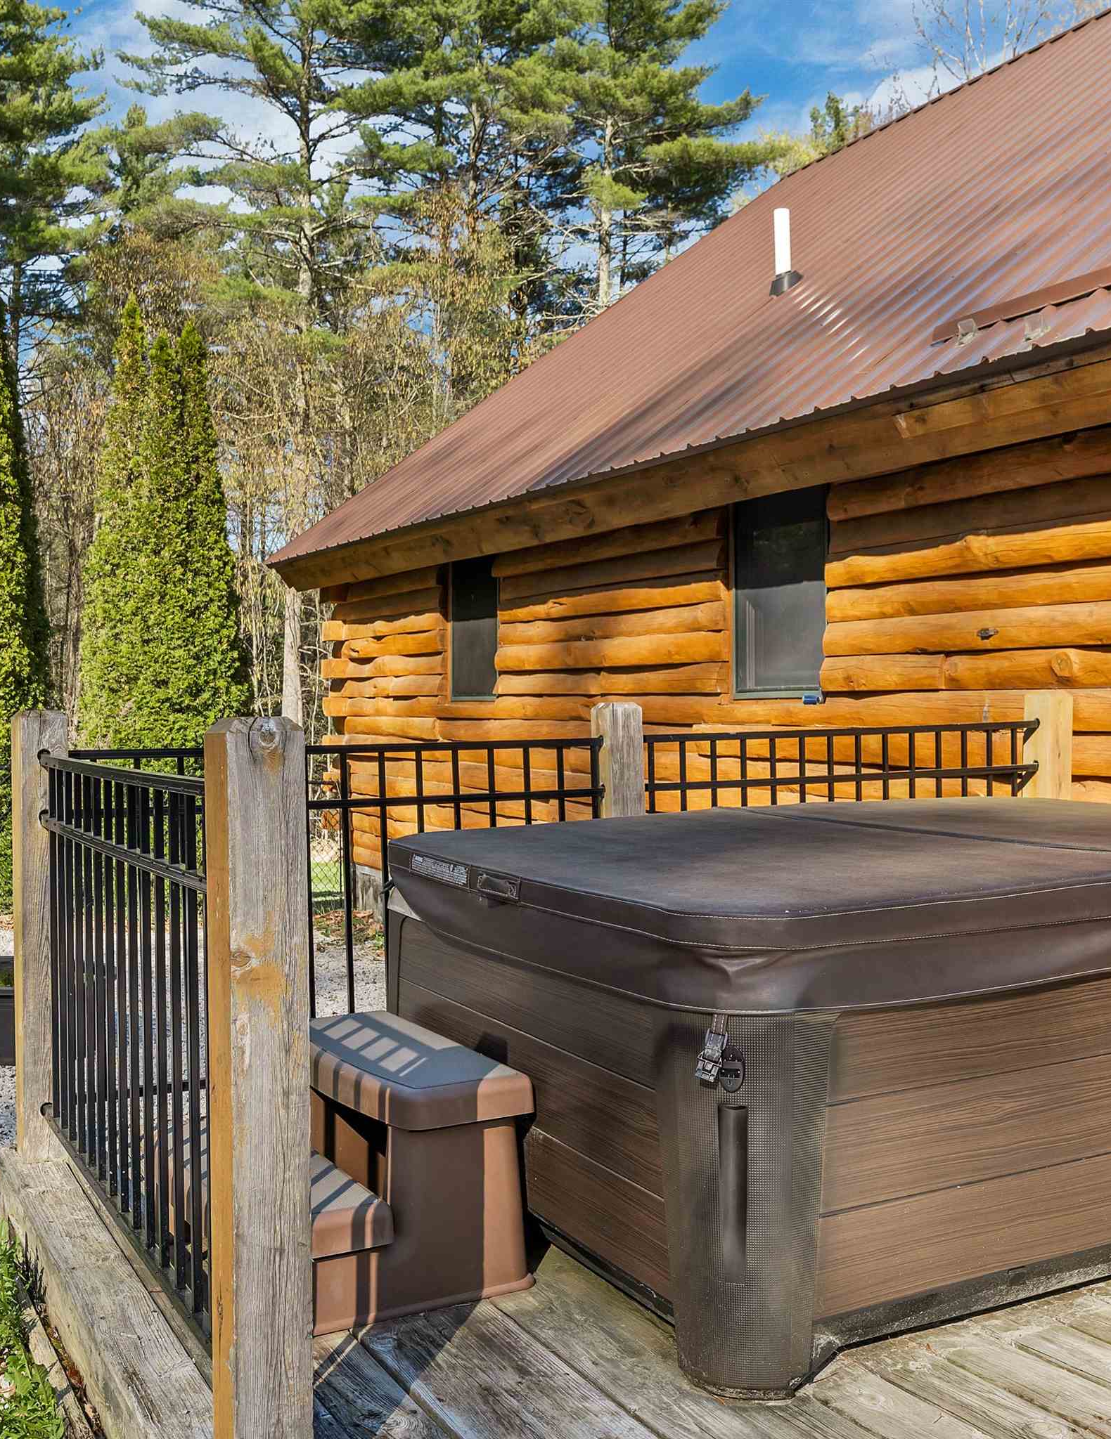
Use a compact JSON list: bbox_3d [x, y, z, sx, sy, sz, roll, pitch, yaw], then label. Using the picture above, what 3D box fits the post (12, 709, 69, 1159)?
[{"bbox_3d":[-1.284,0.530,3.584,0.116,1.108,0.116,-1,1,-28],"label":"post"}]

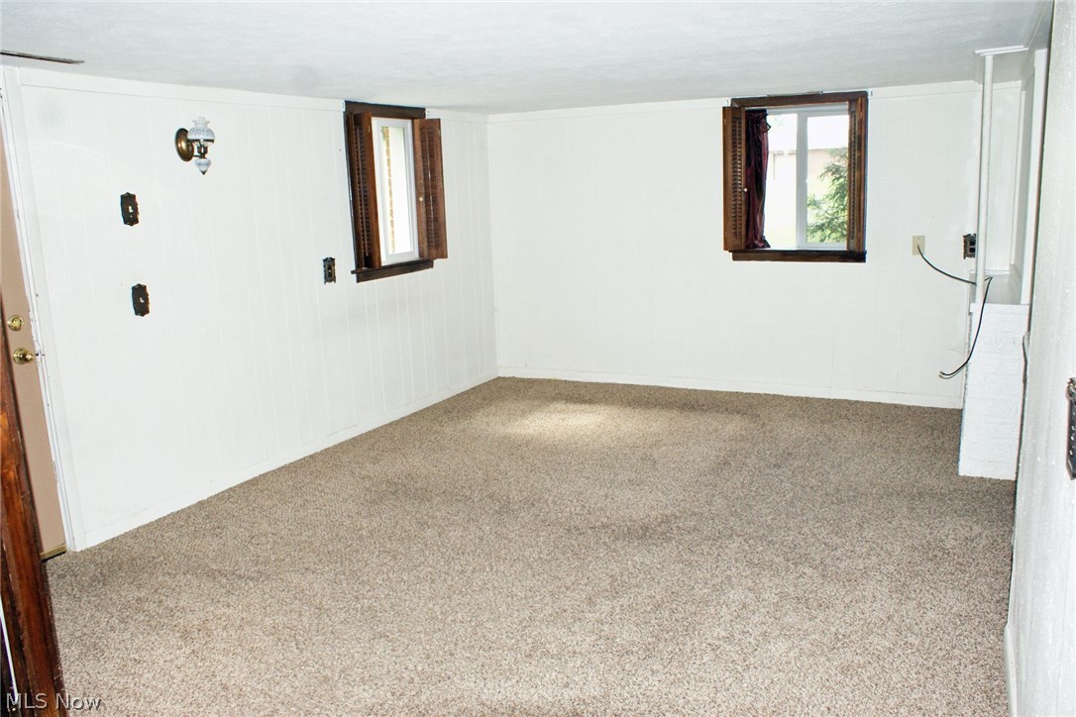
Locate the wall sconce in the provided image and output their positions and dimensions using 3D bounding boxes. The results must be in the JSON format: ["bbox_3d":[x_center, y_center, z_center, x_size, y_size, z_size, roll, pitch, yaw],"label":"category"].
[{"bbox_3d":[-1.664,-1.037,3.945,0.185,0.272,0.125,5,14,29],"label":"wall sconce"}]

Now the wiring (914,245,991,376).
[{"bbox_3d":[2.351,-0.302,4.601,0.360,0.580,1.150,4,13,25],"label":"wiring"}]

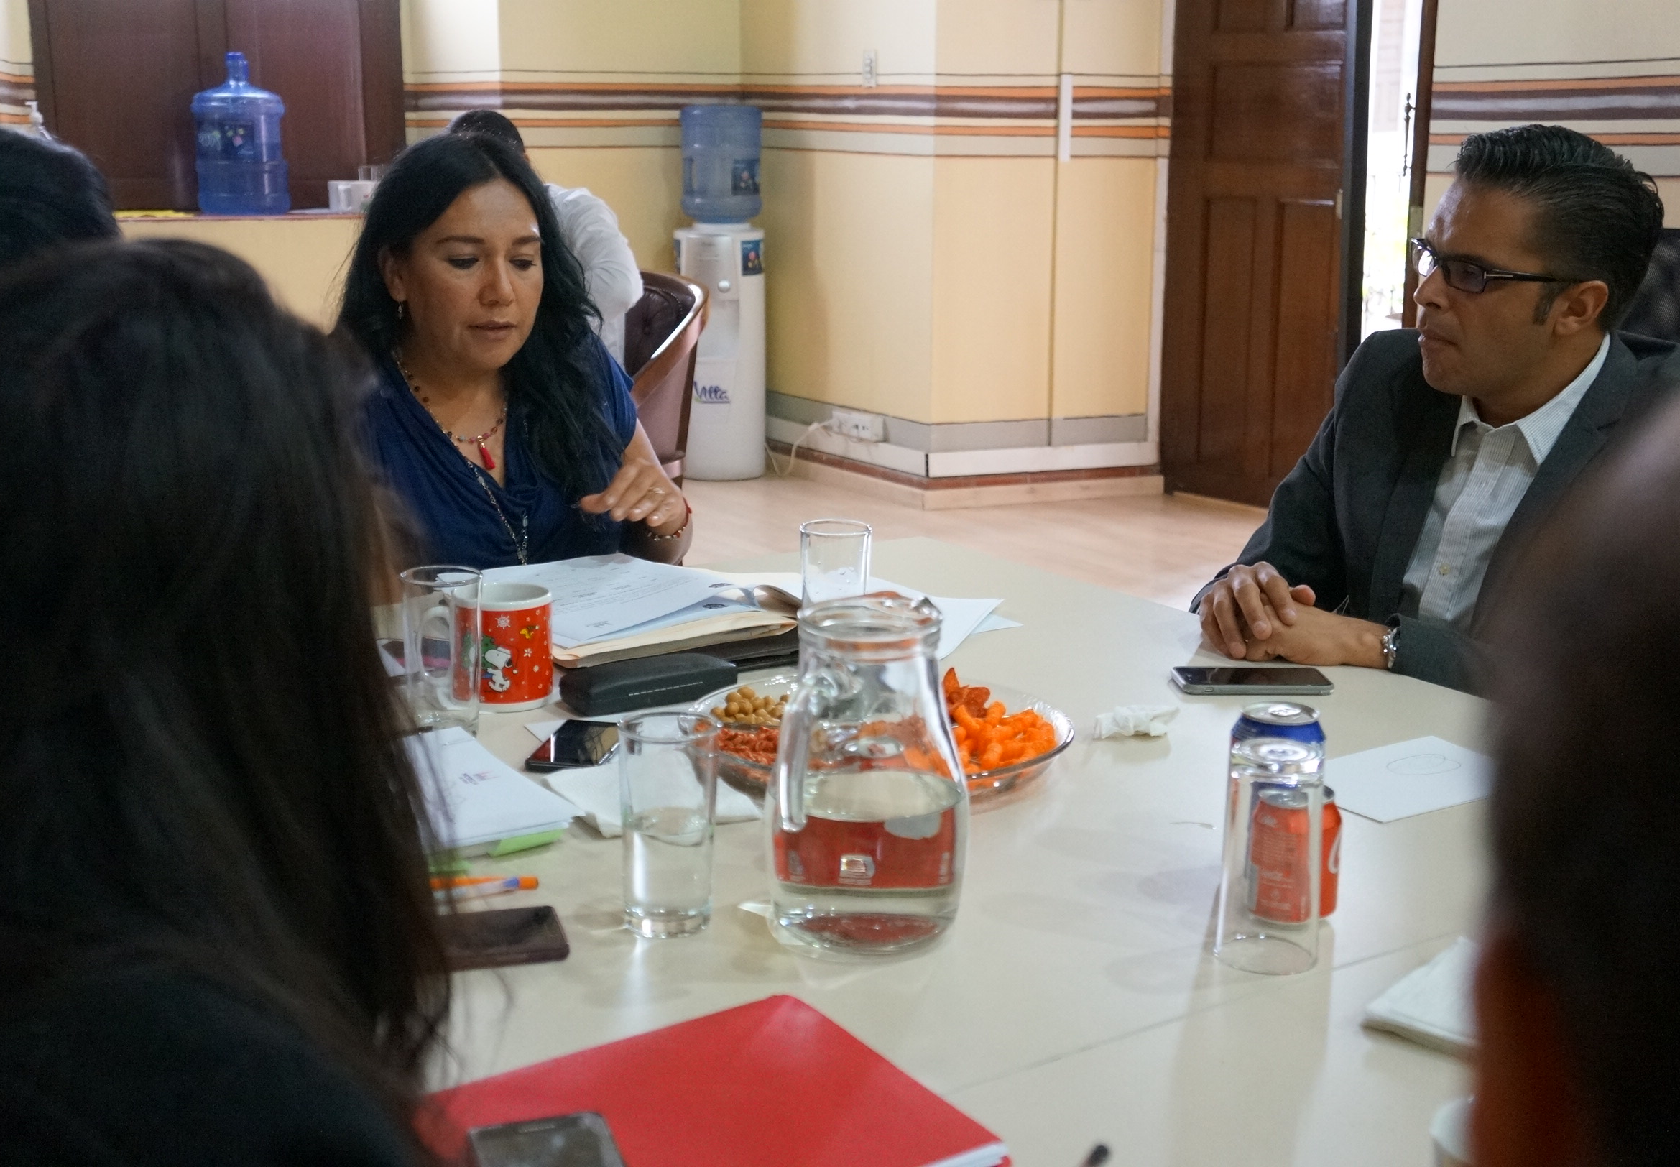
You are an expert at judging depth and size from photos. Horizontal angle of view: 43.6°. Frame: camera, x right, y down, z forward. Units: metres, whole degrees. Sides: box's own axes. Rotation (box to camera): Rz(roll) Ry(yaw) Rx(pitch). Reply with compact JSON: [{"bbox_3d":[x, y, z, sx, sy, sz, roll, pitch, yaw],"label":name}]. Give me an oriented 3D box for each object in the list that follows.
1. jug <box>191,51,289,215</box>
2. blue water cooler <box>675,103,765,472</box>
[{"bbox_3d":[-1.809,-1.362,6.344,0.273,0.475,0.273,0,13,0],"label":"jug"},{"bbox_3d":[-0.409,-1.005,7.258,0.310,1.270,0.320,2,13,8],"label":"blue water cooler"}]

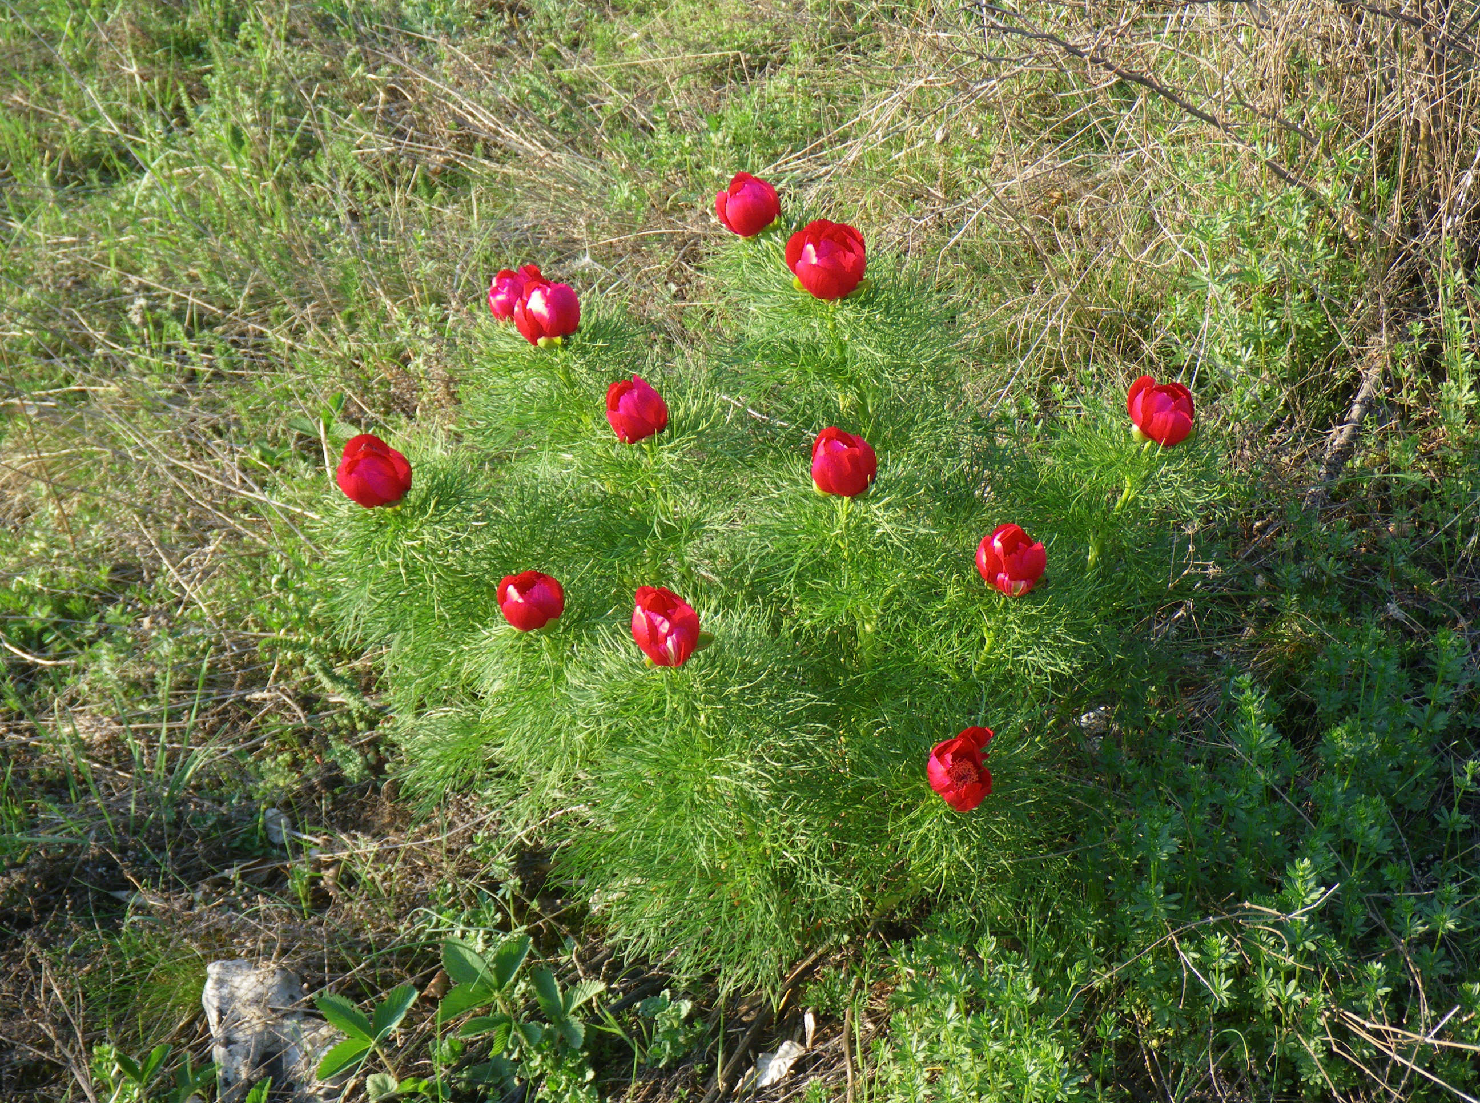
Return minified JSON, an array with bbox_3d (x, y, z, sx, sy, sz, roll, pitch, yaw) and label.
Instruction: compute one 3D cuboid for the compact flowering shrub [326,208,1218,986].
[{"bbox_3d":[0.025,0.006,2.053,0.691,0.380,0.585,0,37,0],"label":"compact flowering shrub"}]

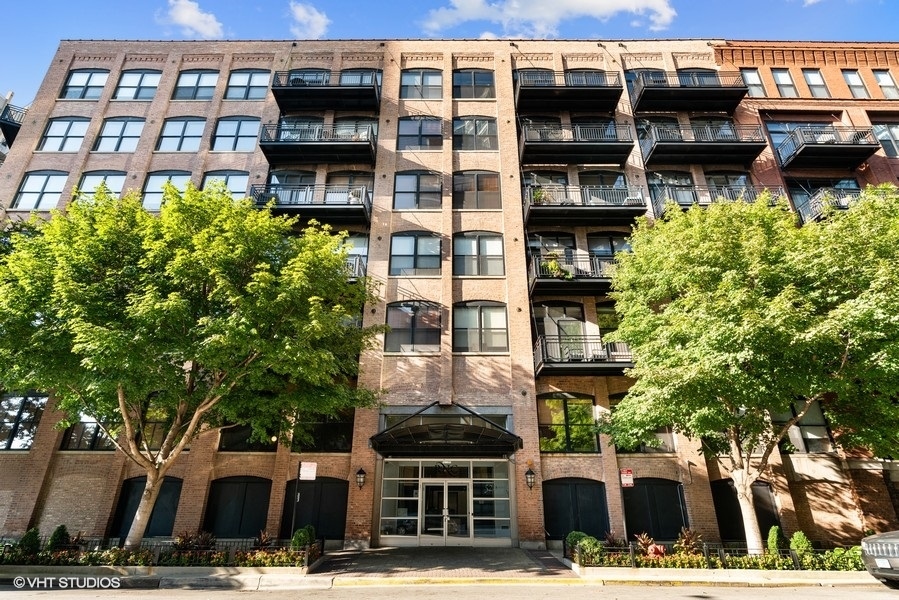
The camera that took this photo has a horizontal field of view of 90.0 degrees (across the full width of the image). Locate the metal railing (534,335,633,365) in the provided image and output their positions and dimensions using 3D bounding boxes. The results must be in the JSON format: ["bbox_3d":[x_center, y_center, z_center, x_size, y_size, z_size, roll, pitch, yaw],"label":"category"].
[{"bbox_3d":[6.163,2.152,17.855,5.091,1.103,1.380,0,-23,0],"label":"metal railing"}]

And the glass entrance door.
[{"bbox_3d":[-0.119,7.664,16.144,1.839,2.113,0.100,0,-23,0],"label":"glass entrance door"}]

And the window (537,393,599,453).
[{"bbox_3d":[4.703,4.835,17.807,2.344,2.339,0.180,0,-23,0],"label":"window"}]

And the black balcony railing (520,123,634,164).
[{"bbox_3d":[5.928,-7.346,21.323,4.902,1.153,1.461,0,-23,0],"label":"black balcony railing"}]

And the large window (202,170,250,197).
[{"bbox_3d":[-11.317,-5.490,22.550,2.307,2.343,0.200,0,-23,1],"label":"large window"}]

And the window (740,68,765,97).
[{"bbox_3d":[16.975,-12.126,25.092,1.008,2.201,0.200,0,-23,1],"label":"window"}]

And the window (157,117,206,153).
[{"bbox_3d":[-13.517,-8.410,22.738,2.213,2.266,0.150,0,-23,0],"label":"window"}]

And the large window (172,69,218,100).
[{"bbox_3d":[-13.556,-11.554,24.050,2.159,2.213,0.150,0,-23,0],"label":"large window"}]

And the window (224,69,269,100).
[{"bbox_3d":[-10.796,-11.599,24.125,2.173,2.284,0.200,0,-23,1],"label":"window"}]

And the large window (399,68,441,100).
[{"bbox_3d":[-1.498,-11.564,24.010,2.310,2.207,0.150,0,-23,0],"label":"large window"}]

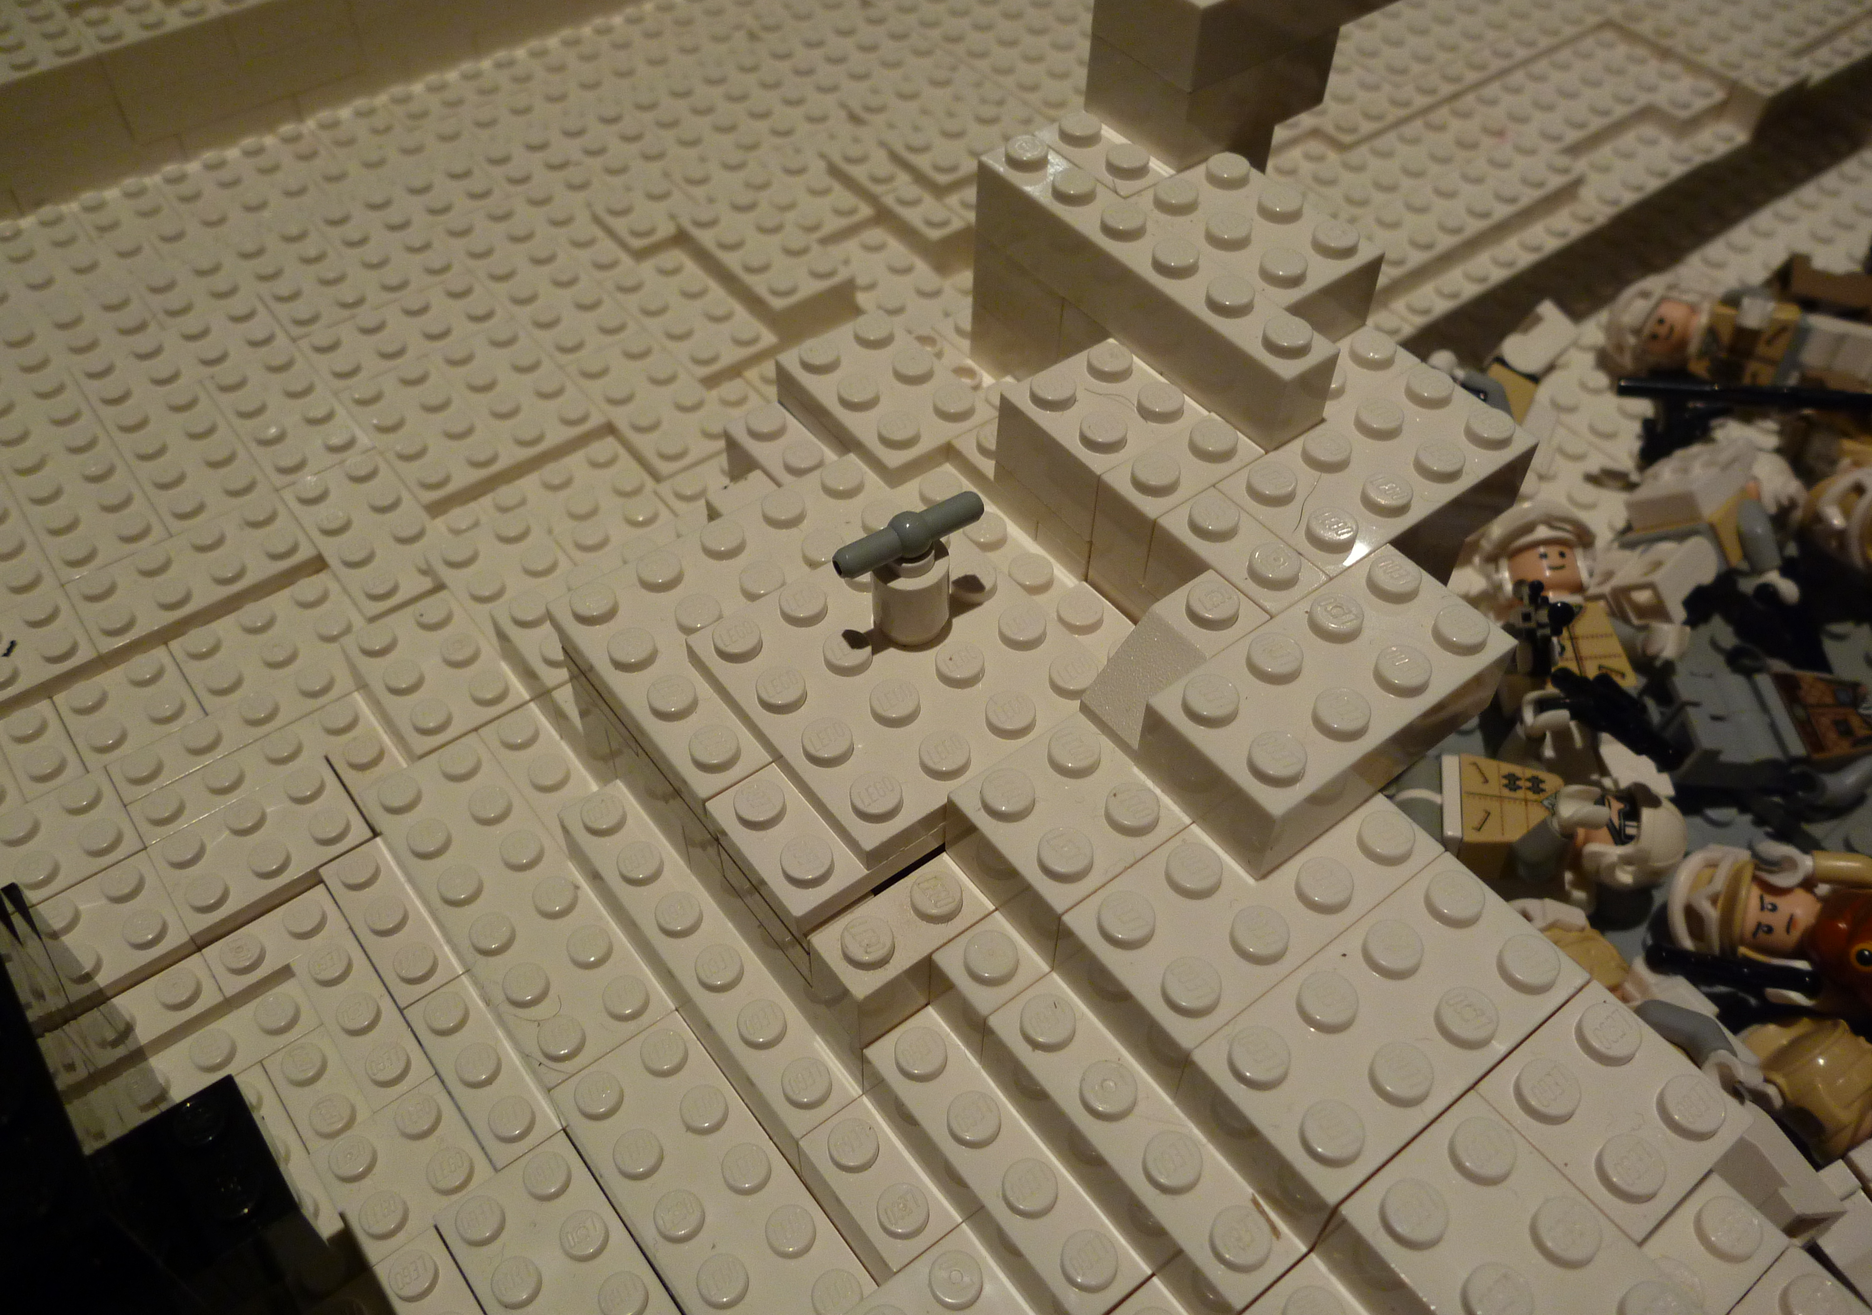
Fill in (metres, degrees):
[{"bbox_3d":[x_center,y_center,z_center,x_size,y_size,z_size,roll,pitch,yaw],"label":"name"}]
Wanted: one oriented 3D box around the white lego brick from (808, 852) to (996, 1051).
[{"bbox_3d":[-0.003,0.027,0.145,0.016,0.011,0.008,-31,58,-24],"label":"white lego brick"}]

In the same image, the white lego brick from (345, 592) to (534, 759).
[{"bbox_3d":[-0.065,0.004,0.201,0.016,0.011,0.024,-30,57,-24],"label":"white lego brick"}]

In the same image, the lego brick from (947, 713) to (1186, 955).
[{"bbox_3d":[0.012,0.016,0.142,0.016,0.011,0.016,-31,58,-24],"label":"lego brick"}]

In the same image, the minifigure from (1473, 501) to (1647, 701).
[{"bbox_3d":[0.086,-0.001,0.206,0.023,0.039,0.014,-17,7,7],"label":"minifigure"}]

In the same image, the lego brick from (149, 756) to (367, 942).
[{"bbox_3d":[-0.085,0.024,0.191,0.024,0.005,0.016,-31,57,-24],"label":"lego brick"}]

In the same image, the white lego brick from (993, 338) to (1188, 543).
[{"bbox_3d":[0.018,-0.024,0.162,0.016,0.011,0.016,-31,57,-24],"label":"white lego brick"}]

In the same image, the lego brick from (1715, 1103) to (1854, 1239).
[{"bbox_3d":[0.070,0.044,0.128,0.007,0.009,0.010,-31,58,-24],"label":"lego brick"}]

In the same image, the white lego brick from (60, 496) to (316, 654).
[{"bbox_3d":[-0.107,-0.012,0.220,0.032,0.005,0.016,-30,58,-23],"label":"white lego brick"}]

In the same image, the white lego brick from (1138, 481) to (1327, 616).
[{"bbox_3d":[0.029,-0.008,0.149,0.008,0.011,0.016,-31,57,-24],"label":"white lego brick"}]

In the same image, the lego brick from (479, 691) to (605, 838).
[{"bbox_3d":[-0.047,0.018,0.190,0.008,0.011,0.026,-30,57,-24],"label":"lego brick"}]

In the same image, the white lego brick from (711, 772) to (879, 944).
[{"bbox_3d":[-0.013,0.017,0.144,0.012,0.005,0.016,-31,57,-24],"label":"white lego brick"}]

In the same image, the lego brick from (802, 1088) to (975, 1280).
[{"bbox_3d":[-0.006,0.053,0.148,0.008,0.011,0.016,-31,57,-24],"label":"lego brick"}]

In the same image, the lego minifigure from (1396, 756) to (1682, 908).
[{"bbox_3d":[0.075,0.022,0.197,0.041,0.014,0.023,5,41,3],"label":"lego minifigure"}]

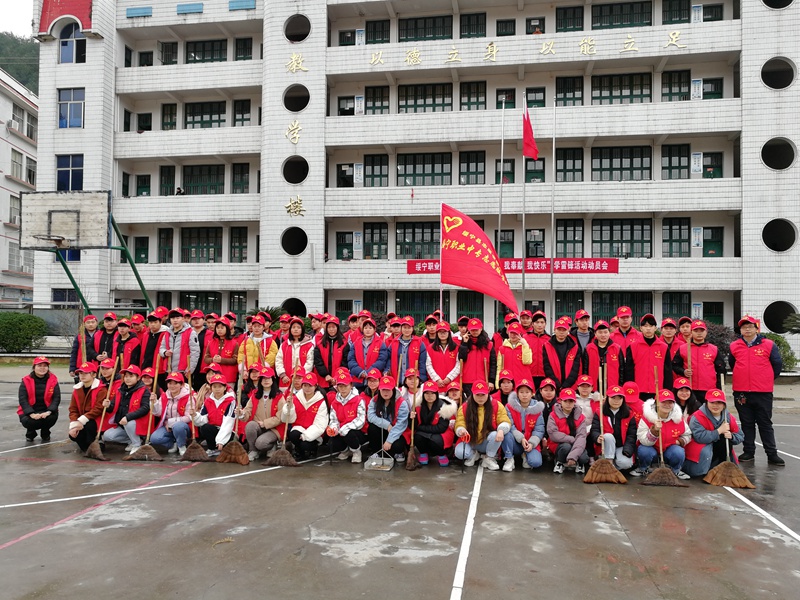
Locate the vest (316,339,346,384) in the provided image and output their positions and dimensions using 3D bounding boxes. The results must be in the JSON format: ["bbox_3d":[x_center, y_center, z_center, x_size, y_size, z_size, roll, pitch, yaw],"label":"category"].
[{"bbox_3d":[-0.933,0.865,8.500,0.440,0.660,0.300,1,-2,0],"label":"vest"}]

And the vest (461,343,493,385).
[{"bbox_3d":[0.969,0.804,7.900,0.440,0.580,0.280,0,-3,7],"label":"vest"}]

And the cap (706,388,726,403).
[{"bbox_3d":[3.424,1.033,6.750,0.190,0.150,0.250,0,-3,23],"label":"cap"}]

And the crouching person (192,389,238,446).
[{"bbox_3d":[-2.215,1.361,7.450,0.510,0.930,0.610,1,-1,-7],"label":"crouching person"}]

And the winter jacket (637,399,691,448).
[{"bbox_3d":[2.866,1.351,6.800,0.560,0.570,0.420,0,-2,7],"label":"winter jacket"}]

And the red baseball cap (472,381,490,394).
[{"bbox_3d":[0.896,0.968,6.900,0.185,0.150,0.250,0,-3,6],"label":"red baseball cap"}]

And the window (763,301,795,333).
[{"bbox_3d":[16.211,0.745,26.550,1.400,1.400,0.250,0,-1,10],"label":"window"}]

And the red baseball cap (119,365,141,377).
[{"bbox_3d":[-3.237,0.845,7.500,0.190,0.140,0.260,0,-1,7],"label":"red baseball cap"}]

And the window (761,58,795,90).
[{"bbox_3d":[16.879,-10.082,27.900,1.420,1.420,0.250,0,-1,10],"label":"window"}]

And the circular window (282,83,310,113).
[{"bbox_3d":[-4.840,-9.450,29.286,1.320,1.320,0.250,0,-2,9],"label":"circular window"}]

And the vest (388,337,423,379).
[{"bbox_3d":[0.076,0.853,8.650,0.460,0.680,0.300,1,-2,0],"label":"vest"}]

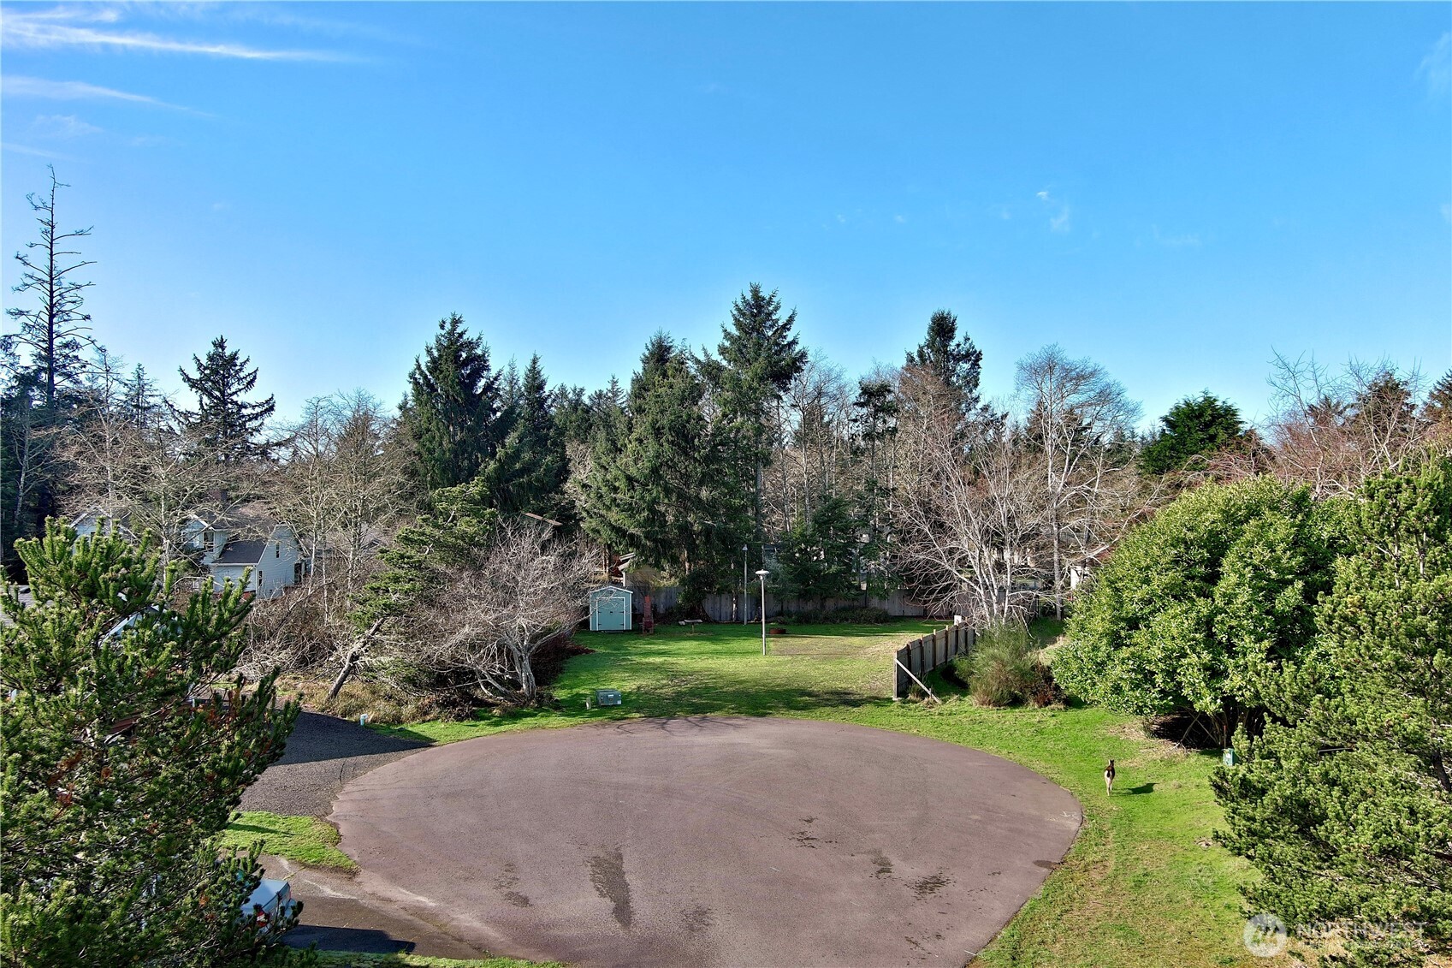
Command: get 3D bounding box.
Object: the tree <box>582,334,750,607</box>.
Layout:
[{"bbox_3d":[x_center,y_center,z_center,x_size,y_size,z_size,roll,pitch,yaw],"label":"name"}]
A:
[{"bbox_3d":[-3.680,-0.550,71.000,10.200,17.090,9.000,0,0,0],"label":"tree"}]

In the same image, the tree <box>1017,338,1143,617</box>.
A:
[{"bbox_3d":[21.544,-0.008,71.909,7.800,16.980,7.500,0,1,0],"label":"tree"}]

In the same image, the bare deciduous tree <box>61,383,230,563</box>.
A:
[{"bbox_3d":[-36.217,1.092,72.921,10.000,14.760,9.500,0,1,0],"label":"bare deciduous tree"}]

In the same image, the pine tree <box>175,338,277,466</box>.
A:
[{"bbox_3d":[-44.535,-2.472,103.887,9.200,21.230,9.000,0,1,0],"label":"pine tree"}]

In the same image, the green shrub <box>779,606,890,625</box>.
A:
[{"bbox_3d":[6.220,7.490,67.200,6.500,1.020,1.600,0,0,0],"label":"green shrub"}]

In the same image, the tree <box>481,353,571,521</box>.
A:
[{"bbox_3d":[-13.600,-0.370,79.000,6.300,16.740,6.200,0,0,0],"label":"tree"}]

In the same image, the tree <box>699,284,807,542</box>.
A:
[{"bbox_3d":[1.781,-1.886,71.889,6.900,20.740,6.900,0,1,0],"label":"tree"}]

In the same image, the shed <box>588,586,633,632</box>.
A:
[{"bbox_3d":[-6.752,7.215,69.283,2.500,2.590,2.700,0,1,-4],"label":"shed"}]

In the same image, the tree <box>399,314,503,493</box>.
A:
[{"bbox_3d":[-18.110,-1.600,77.000,7.200,19.210,7.000,0,0,0],"label":"tree"}]

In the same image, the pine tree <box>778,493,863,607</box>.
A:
[{"bbox_3d":[5.953,4.518,73.458,5.400,7.900,5.200,0,1,0],"label":"pine tree"}]

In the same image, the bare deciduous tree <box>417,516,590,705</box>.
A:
[{"bbox_3d":[-8.450,4.640,44.200,6.700,6.710,6.000,0,0,0],"label":"bare deciduous tree"}]

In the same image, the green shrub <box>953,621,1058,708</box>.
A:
[{"bbox_3d":[10.470,6.570,43.800,3.900,2.860,3.300,0,0,0],"label":"green shrub"}]

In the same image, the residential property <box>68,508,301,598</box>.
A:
[{"bbox_3d":[-39.300,4.800,86.500,14.600,6.400,10.000,0,0,0],"label":"residential property"}]

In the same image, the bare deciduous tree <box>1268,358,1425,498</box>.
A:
[{"bbox_3d":[28.145,1.395,52.922,7.600,14.580,7.300,0,1,0],"label":"bare deciduous tree"}]

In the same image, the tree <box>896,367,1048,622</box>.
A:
[{"bbox_3d":[13.691,1.107,65.421,8.500,14.890,8.200,0,1,0],"label":"tree"}]

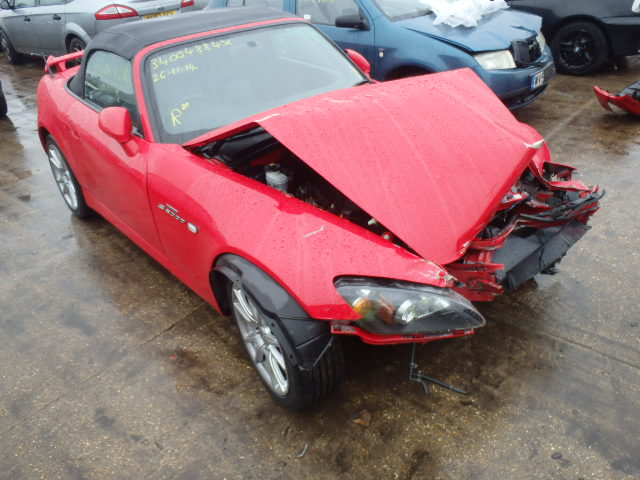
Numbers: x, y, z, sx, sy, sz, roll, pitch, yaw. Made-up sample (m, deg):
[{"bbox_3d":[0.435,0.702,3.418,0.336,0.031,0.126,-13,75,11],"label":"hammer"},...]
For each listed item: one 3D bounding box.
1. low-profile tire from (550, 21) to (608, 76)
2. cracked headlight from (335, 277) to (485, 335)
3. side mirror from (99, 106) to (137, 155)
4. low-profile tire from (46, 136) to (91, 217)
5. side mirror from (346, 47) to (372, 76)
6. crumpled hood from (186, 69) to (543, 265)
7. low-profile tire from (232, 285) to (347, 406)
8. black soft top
[{"bbox_3d":[3.257,-2.390,6.477,0.625,0.625,0.220,23,39,40],"label":"low-profile tire"},{"bbox_3d":[0.260,0.174,1.492,0.310,0.190,0.430,-26,35,-33],"label":"cracked headlight"},{"bbox_3d":[-0.953,-0.537,2.437,0.210,0.180,0.150,-26,35,-33],"label":"side mirror"},{"bbox_3d":[-1.698,-0.462,3.642,0.240,0.628,0.628,-26,35,-33],"label":"low-profile tire"},{"bbox_3d":[0.254,-1.117,3.302,0.210,0.180,0.150,-26,35,-33],"label":"side mirror"},{"bbox_3d":[0.310,-0.449,2.202,1.330,0.400,1.260,-26,35,-33],"label":"crumpled hood"},{"bbox_3d":[-0.148,0.337,1.986,0.215,0.625,0.625,-20,32,-25],"label":"low-profile tire"},{"bbox_3d":[-0.868,-1.230,3.323,1.300,0.410,1.200,-26,35,-33],"label":"black soft top"}]

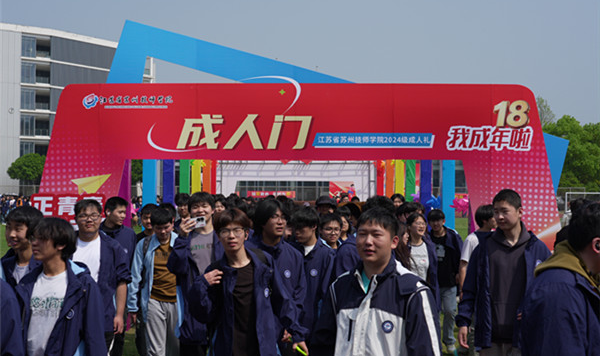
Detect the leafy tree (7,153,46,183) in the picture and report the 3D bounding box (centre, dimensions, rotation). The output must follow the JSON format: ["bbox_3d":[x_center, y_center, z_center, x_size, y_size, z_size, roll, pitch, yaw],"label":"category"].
[{"bbox_3d":[-29.245,0.485,85.009,5.400,6.300,5.200,0,-1,0],"label":"leafy tree"}]

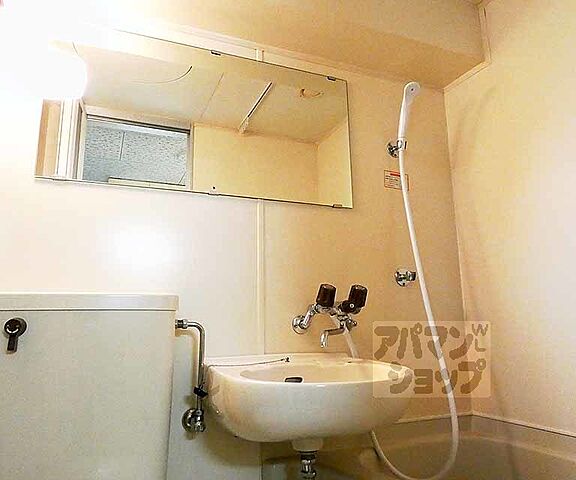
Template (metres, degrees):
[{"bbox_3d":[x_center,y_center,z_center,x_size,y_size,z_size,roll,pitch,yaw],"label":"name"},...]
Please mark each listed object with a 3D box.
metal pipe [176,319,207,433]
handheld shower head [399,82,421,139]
[{"bbox_3d":[-0.255,0.352,1.087,0.088,0.280,0.095,3,-12,-21],"label":"metal pipe"},{"bbox_3d":[0.428,-0.452,1.484,0.058,0.210,0.056,7,3,-20],"label":"handheld shower head"}]

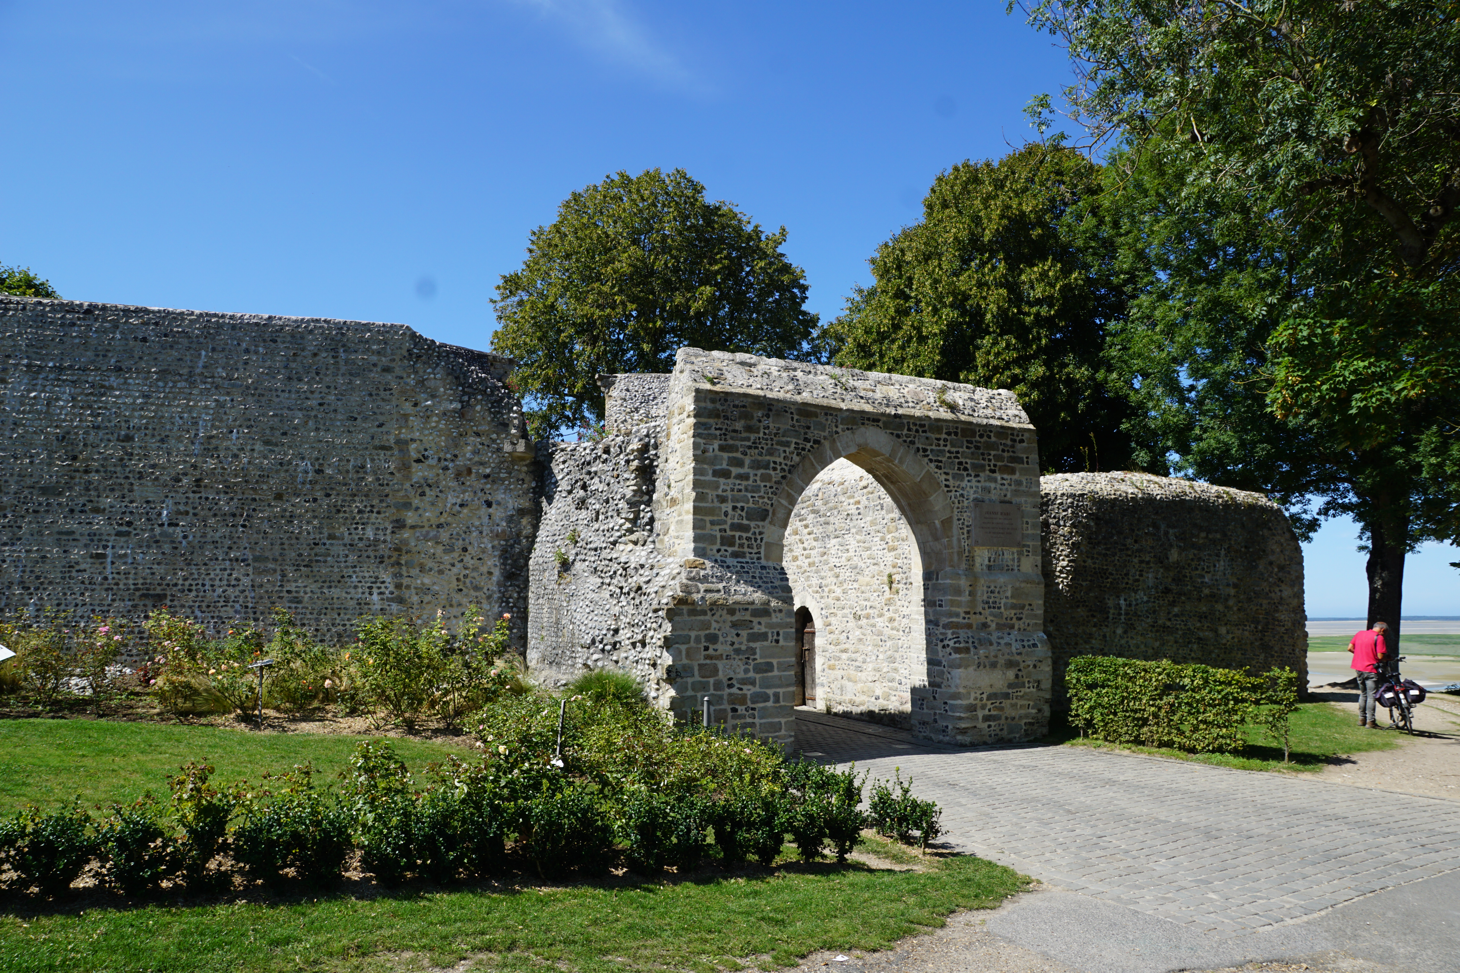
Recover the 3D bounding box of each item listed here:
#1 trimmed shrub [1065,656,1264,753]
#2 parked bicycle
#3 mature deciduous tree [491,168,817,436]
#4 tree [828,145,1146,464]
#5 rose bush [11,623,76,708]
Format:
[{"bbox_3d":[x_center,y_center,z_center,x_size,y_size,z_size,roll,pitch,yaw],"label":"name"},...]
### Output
[{"bbox_3d":[5.668,2.905,12.933,0.550,1.120,2.550,5,-10,-35],"label":"trimmed shrub"},{"bbox_3d":[10.111,3.166,14.742,0.650,1.070,1.720,-4,-9,23],"label":"parked bicycle"},{"bbox_3d":[-2.047,-2.326,26.106,9.200,13.131,9.000,0,-8,0],"label":"mature deciduous tree"},{"bbox_3d":[6.856,-2.529,24.611,9.200,13.057,9.000,0,-8,0],"label":"tree"},{"bbox_3d":[-11.316,2.919,16.138,1.000,1.380,0.950,0,-8,0],"label":"rose bush"}]

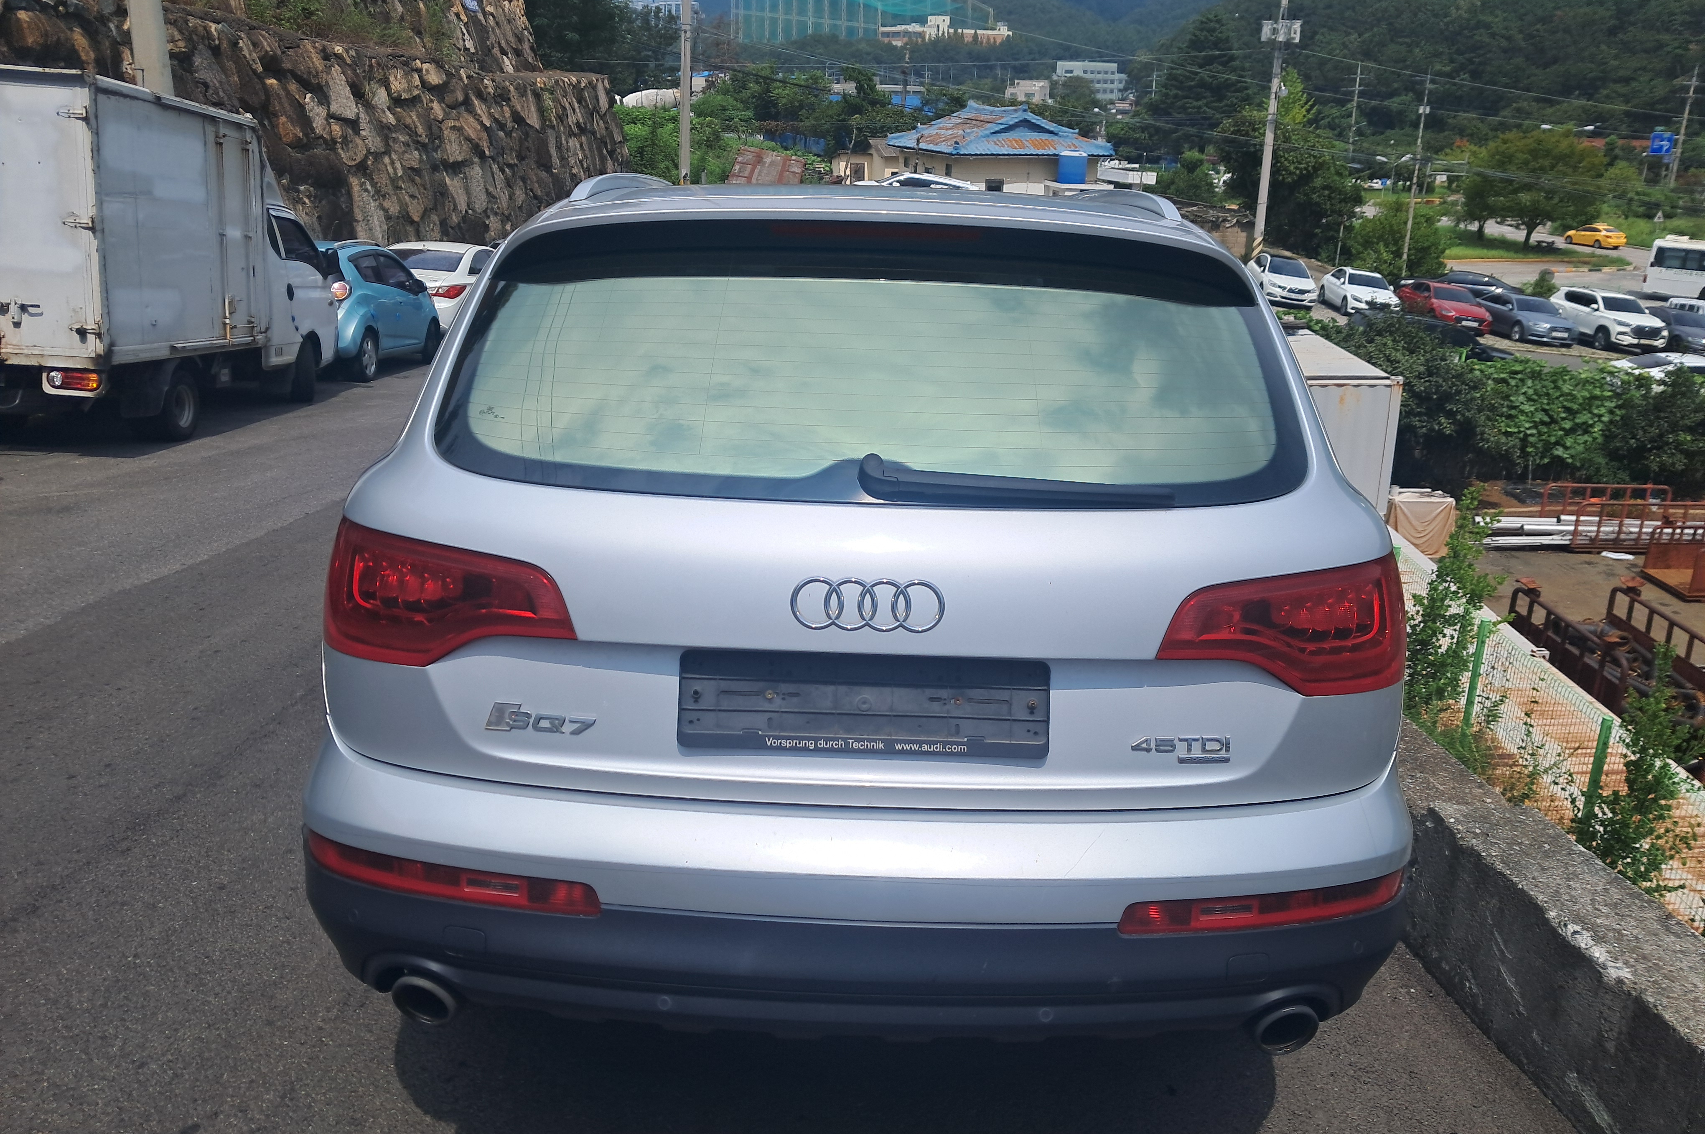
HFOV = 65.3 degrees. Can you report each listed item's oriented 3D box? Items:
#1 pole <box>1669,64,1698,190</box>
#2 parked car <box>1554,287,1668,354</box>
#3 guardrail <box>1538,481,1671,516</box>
[{"bbox_3d":[76.985,-40.426,122.979,0.360,12.500,0.360,1,17,0],"label":"pole"},{"bbox_3d":[26.848,-8.834,47.319,1.960,1.820,4.850,2,18,-2],"label":"parked car"},{"bbox_3d":[12.644,-0.976,22.402,2.150,0.820,0.070,1,17,0],"label":"guardrail"}]

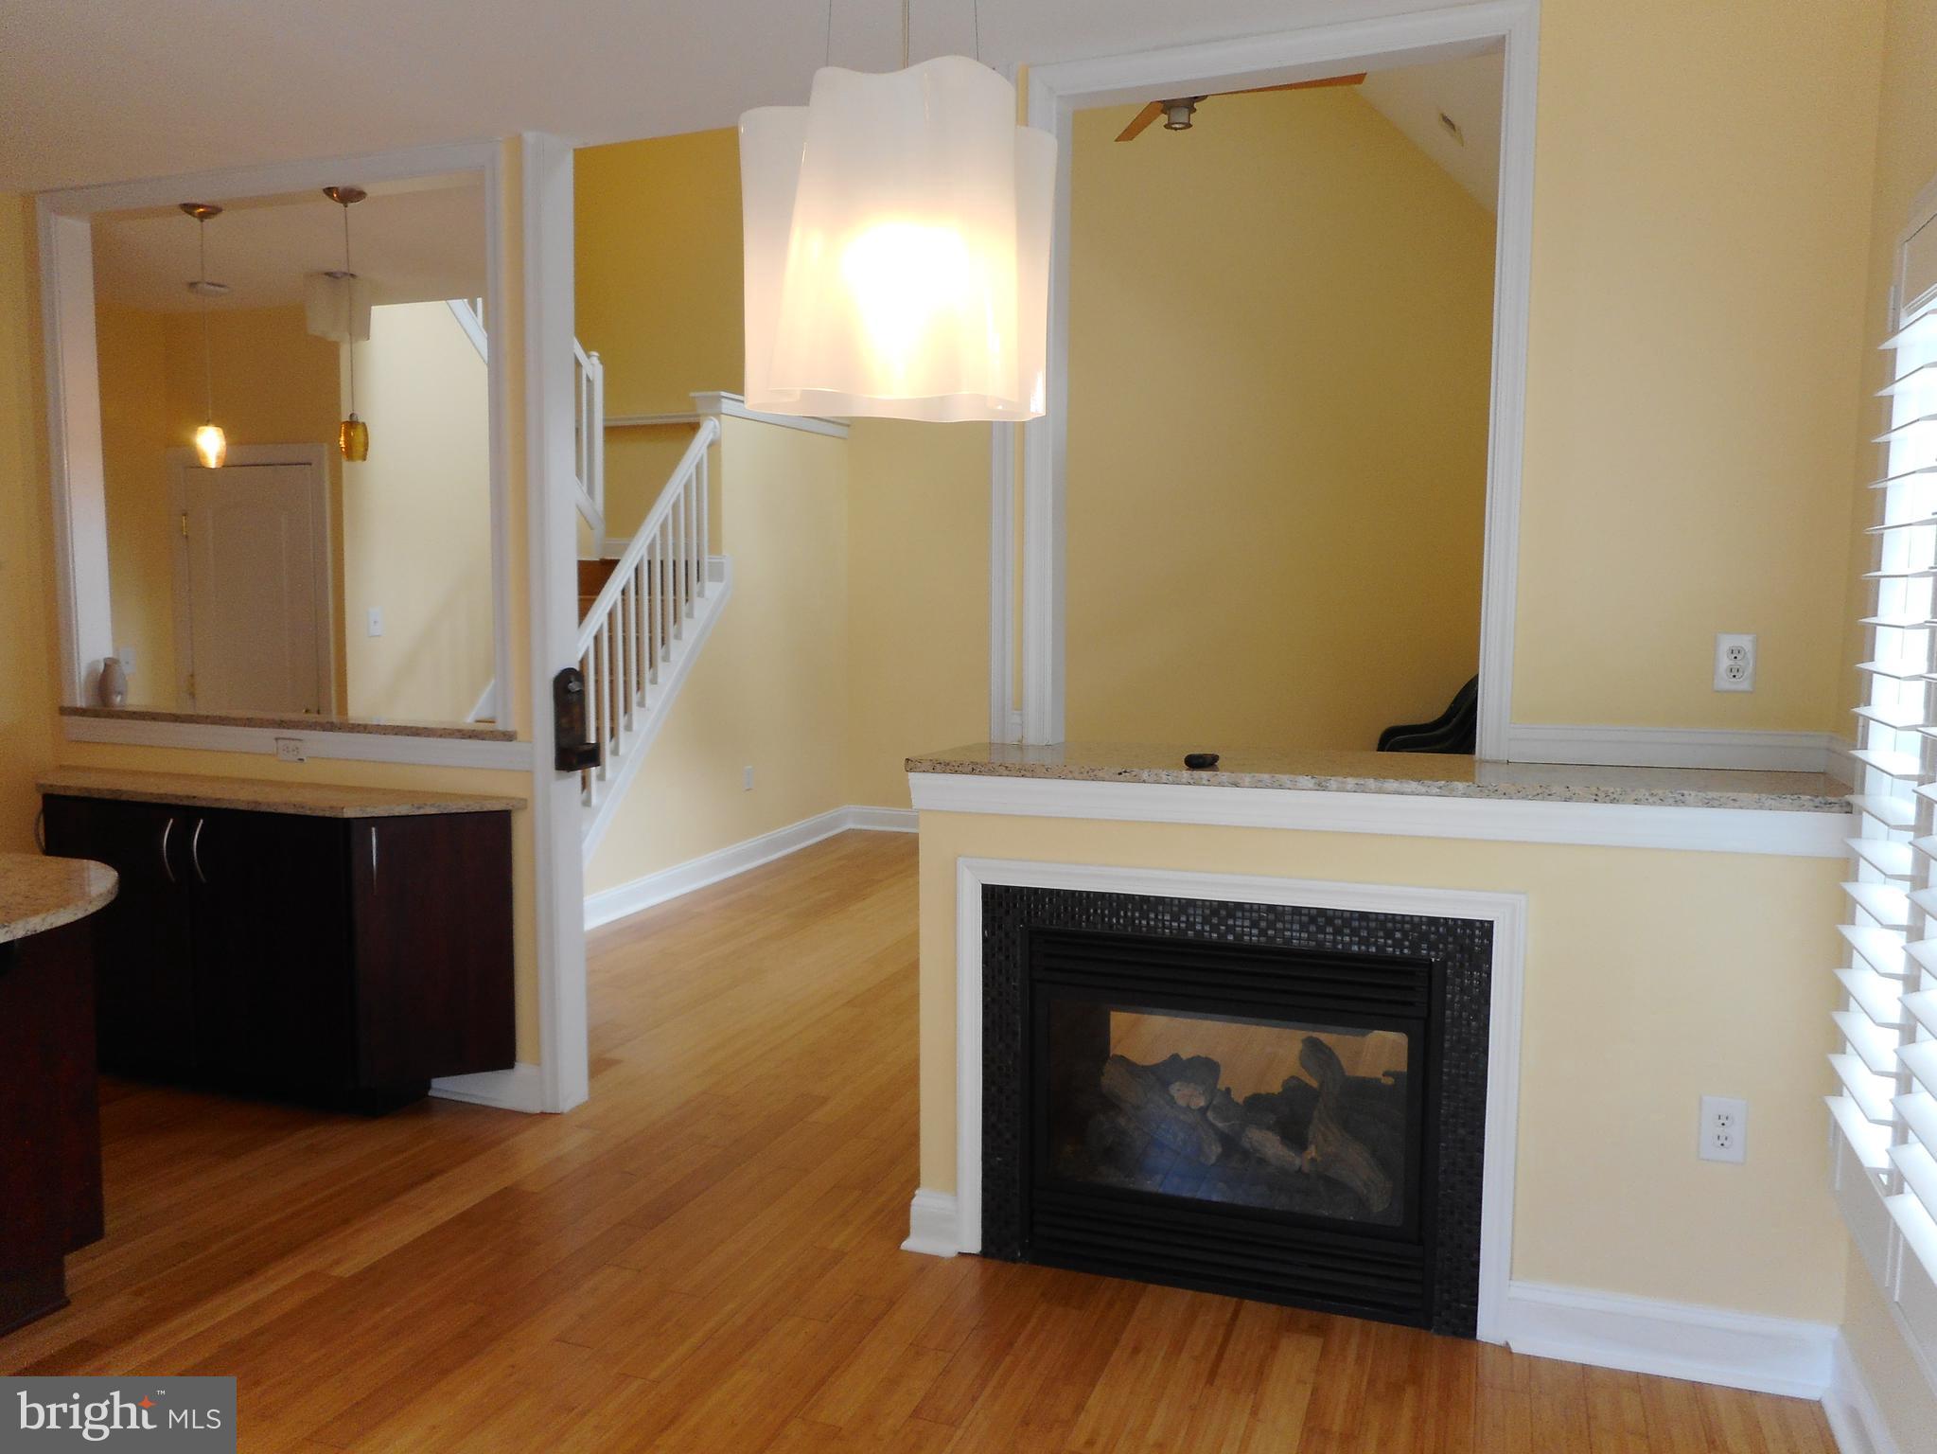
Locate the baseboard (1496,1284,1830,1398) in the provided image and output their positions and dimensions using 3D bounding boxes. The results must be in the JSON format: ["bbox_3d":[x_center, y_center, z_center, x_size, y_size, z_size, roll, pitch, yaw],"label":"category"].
[{"bbox_3d":[1.323,1.162,2.657,0.555,0.134,0.022,2,5,18],"label":"baseboard"}]

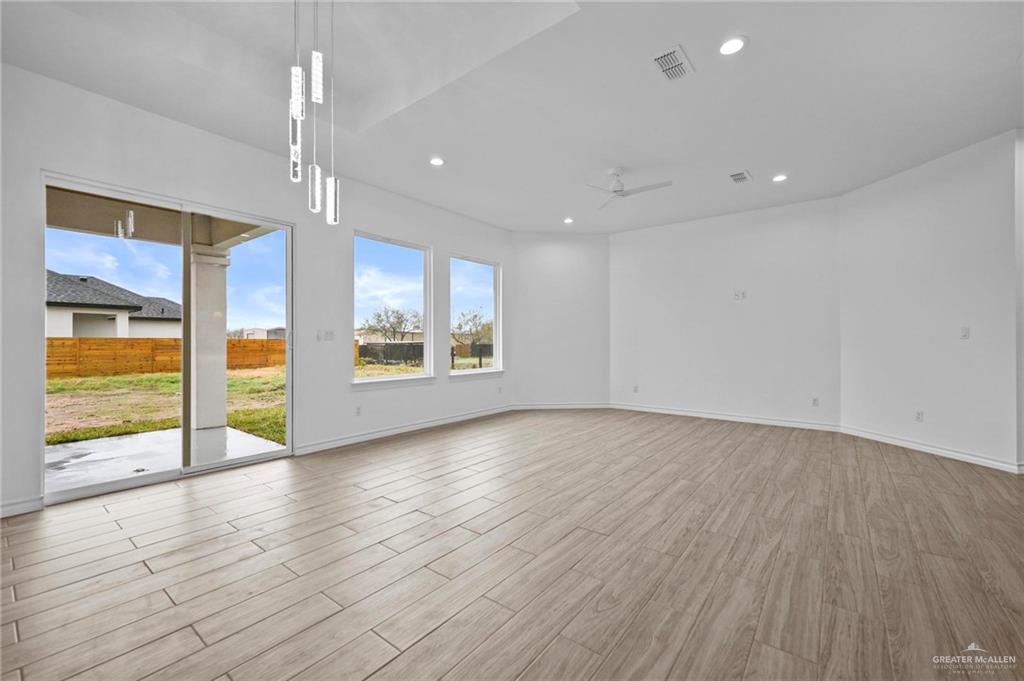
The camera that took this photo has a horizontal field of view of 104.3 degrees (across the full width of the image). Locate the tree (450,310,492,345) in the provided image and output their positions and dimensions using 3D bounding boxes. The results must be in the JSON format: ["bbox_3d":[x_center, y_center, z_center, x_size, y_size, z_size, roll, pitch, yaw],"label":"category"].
[{"bbox_3d":[-4.350,-0.750,41.000,4.900,5.100,4.700,0,0,0],"label":"tree"}]

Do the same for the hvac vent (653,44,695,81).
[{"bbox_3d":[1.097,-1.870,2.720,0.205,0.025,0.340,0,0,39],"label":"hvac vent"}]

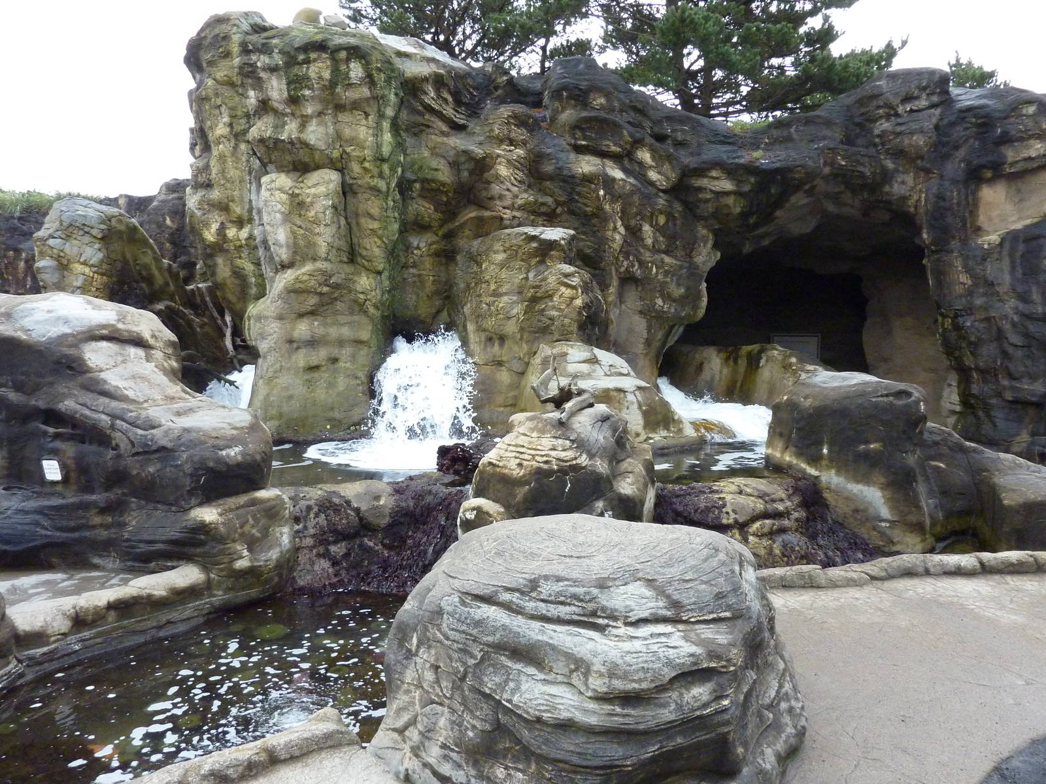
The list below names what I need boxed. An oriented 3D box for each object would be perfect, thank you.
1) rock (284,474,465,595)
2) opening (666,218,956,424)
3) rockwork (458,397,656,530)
[{"bbox_3d":[-1.010,0.980,5.250,1.270,0.720,0.750,0,5,0],"label":"rock"},{"bbox_3d":[3.400,-0.820,9.100,3.200,2.400,1.600,1,5,9],"label":"opening"},{"bbox_3d":[0.240,0.570,5.450,1.330,0.950,1.100,0,5,0],"label":"rockwork"}]

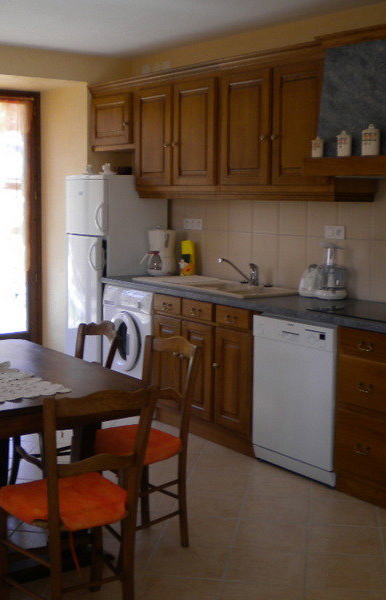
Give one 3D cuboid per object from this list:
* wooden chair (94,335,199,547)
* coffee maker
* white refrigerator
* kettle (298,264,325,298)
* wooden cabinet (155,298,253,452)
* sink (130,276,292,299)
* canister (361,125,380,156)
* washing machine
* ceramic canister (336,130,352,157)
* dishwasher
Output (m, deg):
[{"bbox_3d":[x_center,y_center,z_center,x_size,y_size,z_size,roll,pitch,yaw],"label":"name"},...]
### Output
[{"bbox_3d":[-0.240,0.604,3.350,0.430,0.850,0.410,-5,9,-39],"label":"wooden chair"},{"bbox_3d":[-0.235,-0.333,5.731,0.210,0.320,0.165,-4,9,-35],"label":"coffee maker"},{"bbox_3d":[-0.562,-0.101,5.966,0.570,1.590,0.540,-5,9,-37],"label":"white refrigerator"},{"bbox_3d":[0.682,-0.109,4.565,0.165,0.185,0.140,3,7,16],"label":"kettle"},{"bbox_3d":[0.254,0.393,5.002,0.551,0.843,0.939,-7,10,-37],"label":"wooden cabinet"},{"bbox_3d":[0.149,-0.015,5.043,0.481,0.154,1.146,-7,10,-37],"label":"sink"},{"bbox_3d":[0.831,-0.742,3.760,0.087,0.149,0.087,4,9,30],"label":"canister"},{"bbox_3d":[-0.220,0.316,5.599,0.555,0.835,0.588,-7,10,-37],"label":"washing machine"},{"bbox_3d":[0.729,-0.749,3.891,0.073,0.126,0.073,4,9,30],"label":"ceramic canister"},{"bbox_3d":[0.741,0.487,4.405,0.565,0.819,0.596,-7,10,-37],"label":"dishwasher"}]

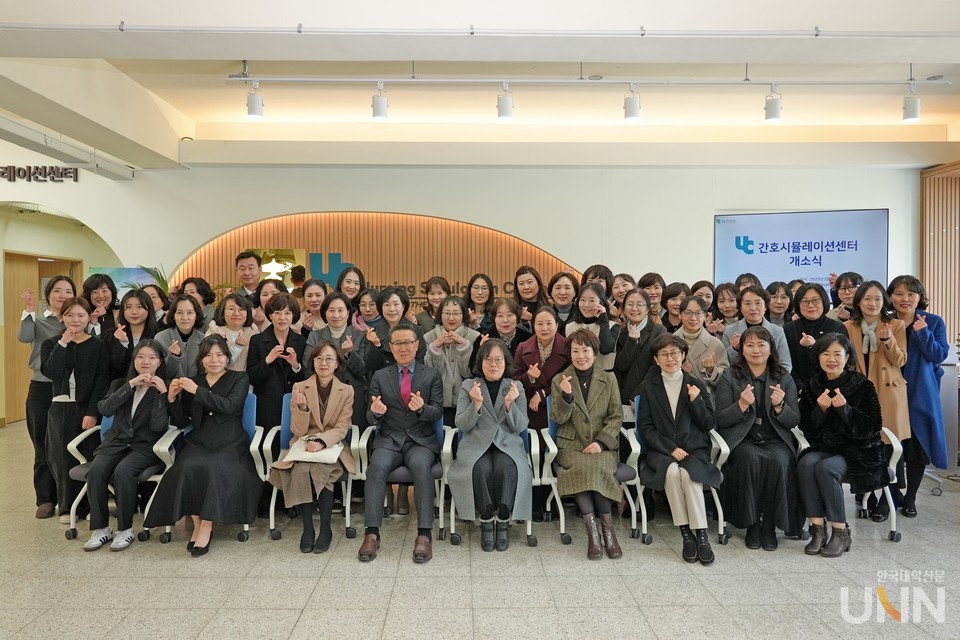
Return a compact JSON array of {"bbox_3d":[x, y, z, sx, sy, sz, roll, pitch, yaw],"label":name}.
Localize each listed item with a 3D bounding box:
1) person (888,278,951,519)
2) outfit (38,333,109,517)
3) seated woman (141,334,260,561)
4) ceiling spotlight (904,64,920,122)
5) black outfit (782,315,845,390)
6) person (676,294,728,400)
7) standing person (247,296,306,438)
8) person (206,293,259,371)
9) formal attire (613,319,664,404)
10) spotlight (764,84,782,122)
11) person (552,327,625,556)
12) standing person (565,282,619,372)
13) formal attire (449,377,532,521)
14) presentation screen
[{"bbox_3d":[3.078,0.519,4.700,0.470,1.667,0.360,1,1,36],"label":"person"},{"bbox_3d":[-2.782,0.720,4.587,0.480,1.240,0.340,0,1,-16],"label":"outfit"},{"bbox_3d":[-1.711,0.725,4.189,0.620,1.250,0.740,0,1,-8],"label":"seated woman"},{"bbox_3d":[2.894,-1.517,4.460,0.105,0.371,0.100,0,1,1],"label":"ceiling spotlight"},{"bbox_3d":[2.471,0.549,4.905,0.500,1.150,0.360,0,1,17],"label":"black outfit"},{"bbox_3d":[1.534,0.589,4.700,0.470,1.520,0.350,0,1,14],"label":"person"},{"bbox_3d":[-1.429,0.573,4.695,0.450,1.530,0.350,0,1,-14],"label":"standing person"},{"bbox_3d":[-1.856,0.569,5.035,0.460,1.520,0.340,0,1,-17],"label":"person"},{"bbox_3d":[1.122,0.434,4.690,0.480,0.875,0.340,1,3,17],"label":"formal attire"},{"bbox_3d":[2.096,-1.557,4.760,0.114,0.255,0.116,0,1,0],"label":"spotlight"},{"bbox_3d":[0.658,0.708,4.120,0.480,1.299,0.670,0,1,4],"label":"person"},{"bbox_3d":[0.851,0.536,5.105,0.460,1.647,0.360,0,1,7],"label":"standing person"},{"bbox_3d":[0.067,0.810,4.281,0.500,0.855,0.560,0,1,1],"label":"formal attire"},{"bbox_3d":[2.983,-0.582,6.221,1.483,0.845,0.060,0,1,17],"label":"presentation screen"}]

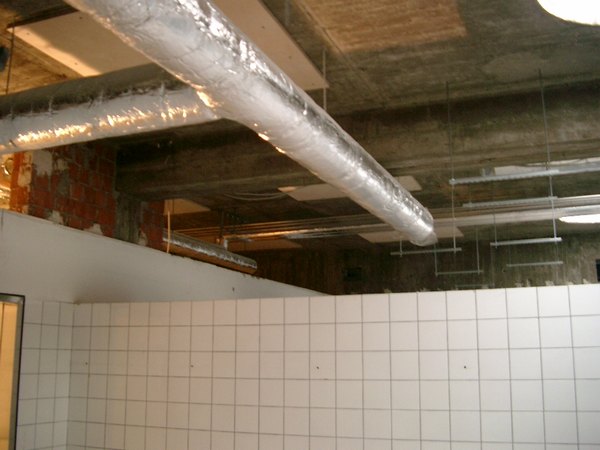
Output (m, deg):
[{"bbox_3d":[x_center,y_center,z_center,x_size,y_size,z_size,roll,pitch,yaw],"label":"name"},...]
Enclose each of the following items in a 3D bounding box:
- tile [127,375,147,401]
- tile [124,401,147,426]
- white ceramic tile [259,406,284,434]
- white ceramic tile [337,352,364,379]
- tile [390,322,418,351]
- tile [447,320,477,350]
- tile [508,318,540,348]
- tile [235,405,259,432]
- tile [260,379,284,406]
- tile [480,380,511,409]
[{"bbox_3d":[-0.999,1.001,3.933,0.150,0.150,0.010,-5,-13,21],"label":"tile"},{"bbox_3d":[-0.997,1.146,3.903,0.150,0.150,0.010,-5,-13,21],"label":"tile"},{"bbox_3d":[-0.157,1.072,3.522,0.150,0.150,0.008,-5,-13,21],"label":"white ceramic tile"},{"bbox_3d":[0.265,0.754,3.446,0.150,0.150,0.010,-5,-13,21],"label":"white ceramic tile"},{"bbox_3d":[0.552,0.589,3.386,0.150,0.150,0.009,-5,-13,21],"label":"tile"},{"bbox_3d":[0.831,0.560,3.280,0.150,0.150,0.009,-5,-13,21],"label":"tile"},{"bbox_3d":[1.110,0.537,3.179,0.150,0.150,0.010,-5,-13,21],"label":"tile"},{"bbox_3d":[-0.300,1.091,3.606,0.150,0.150,0.010,-5,-13,21],"label":"tile"},{"bbox_3d":[-0.158,0.936,3.582,0.150,0.150,0.010,-5,-13,21],"label":"tile"},{"bbox_3d":[0.951,0.829,3.120,0.150,0.150,0.008,-5,-13,21],"label":"tile"}]

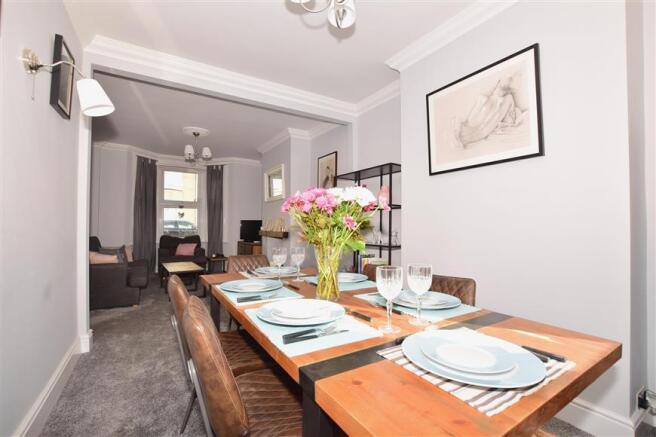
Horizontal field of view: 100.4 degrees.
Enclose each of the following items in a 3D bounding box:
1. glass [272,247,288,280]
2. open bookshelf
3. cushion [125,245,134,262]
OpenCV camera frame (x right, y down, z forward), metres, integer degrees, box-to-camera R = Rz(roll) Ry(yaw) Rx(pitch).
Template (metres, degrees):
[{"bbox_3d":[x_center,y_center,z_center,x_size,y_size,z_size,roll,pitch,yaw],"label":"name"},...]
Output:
[{"bbox_3d":[-0.295,0.282,1.684,0.085,0.193,0.085,1,-3,0],"label":"glass"},{"bbox_3d":[0.549,0.293,3.297,0.380,1.710,1.020,0,0,-32],"label":"open bookshelf"},{"bbox_3d":[-3.505,0.624,4.800,0.150,0.360,0.400,-13,-16,23],"label":"cushion"}]

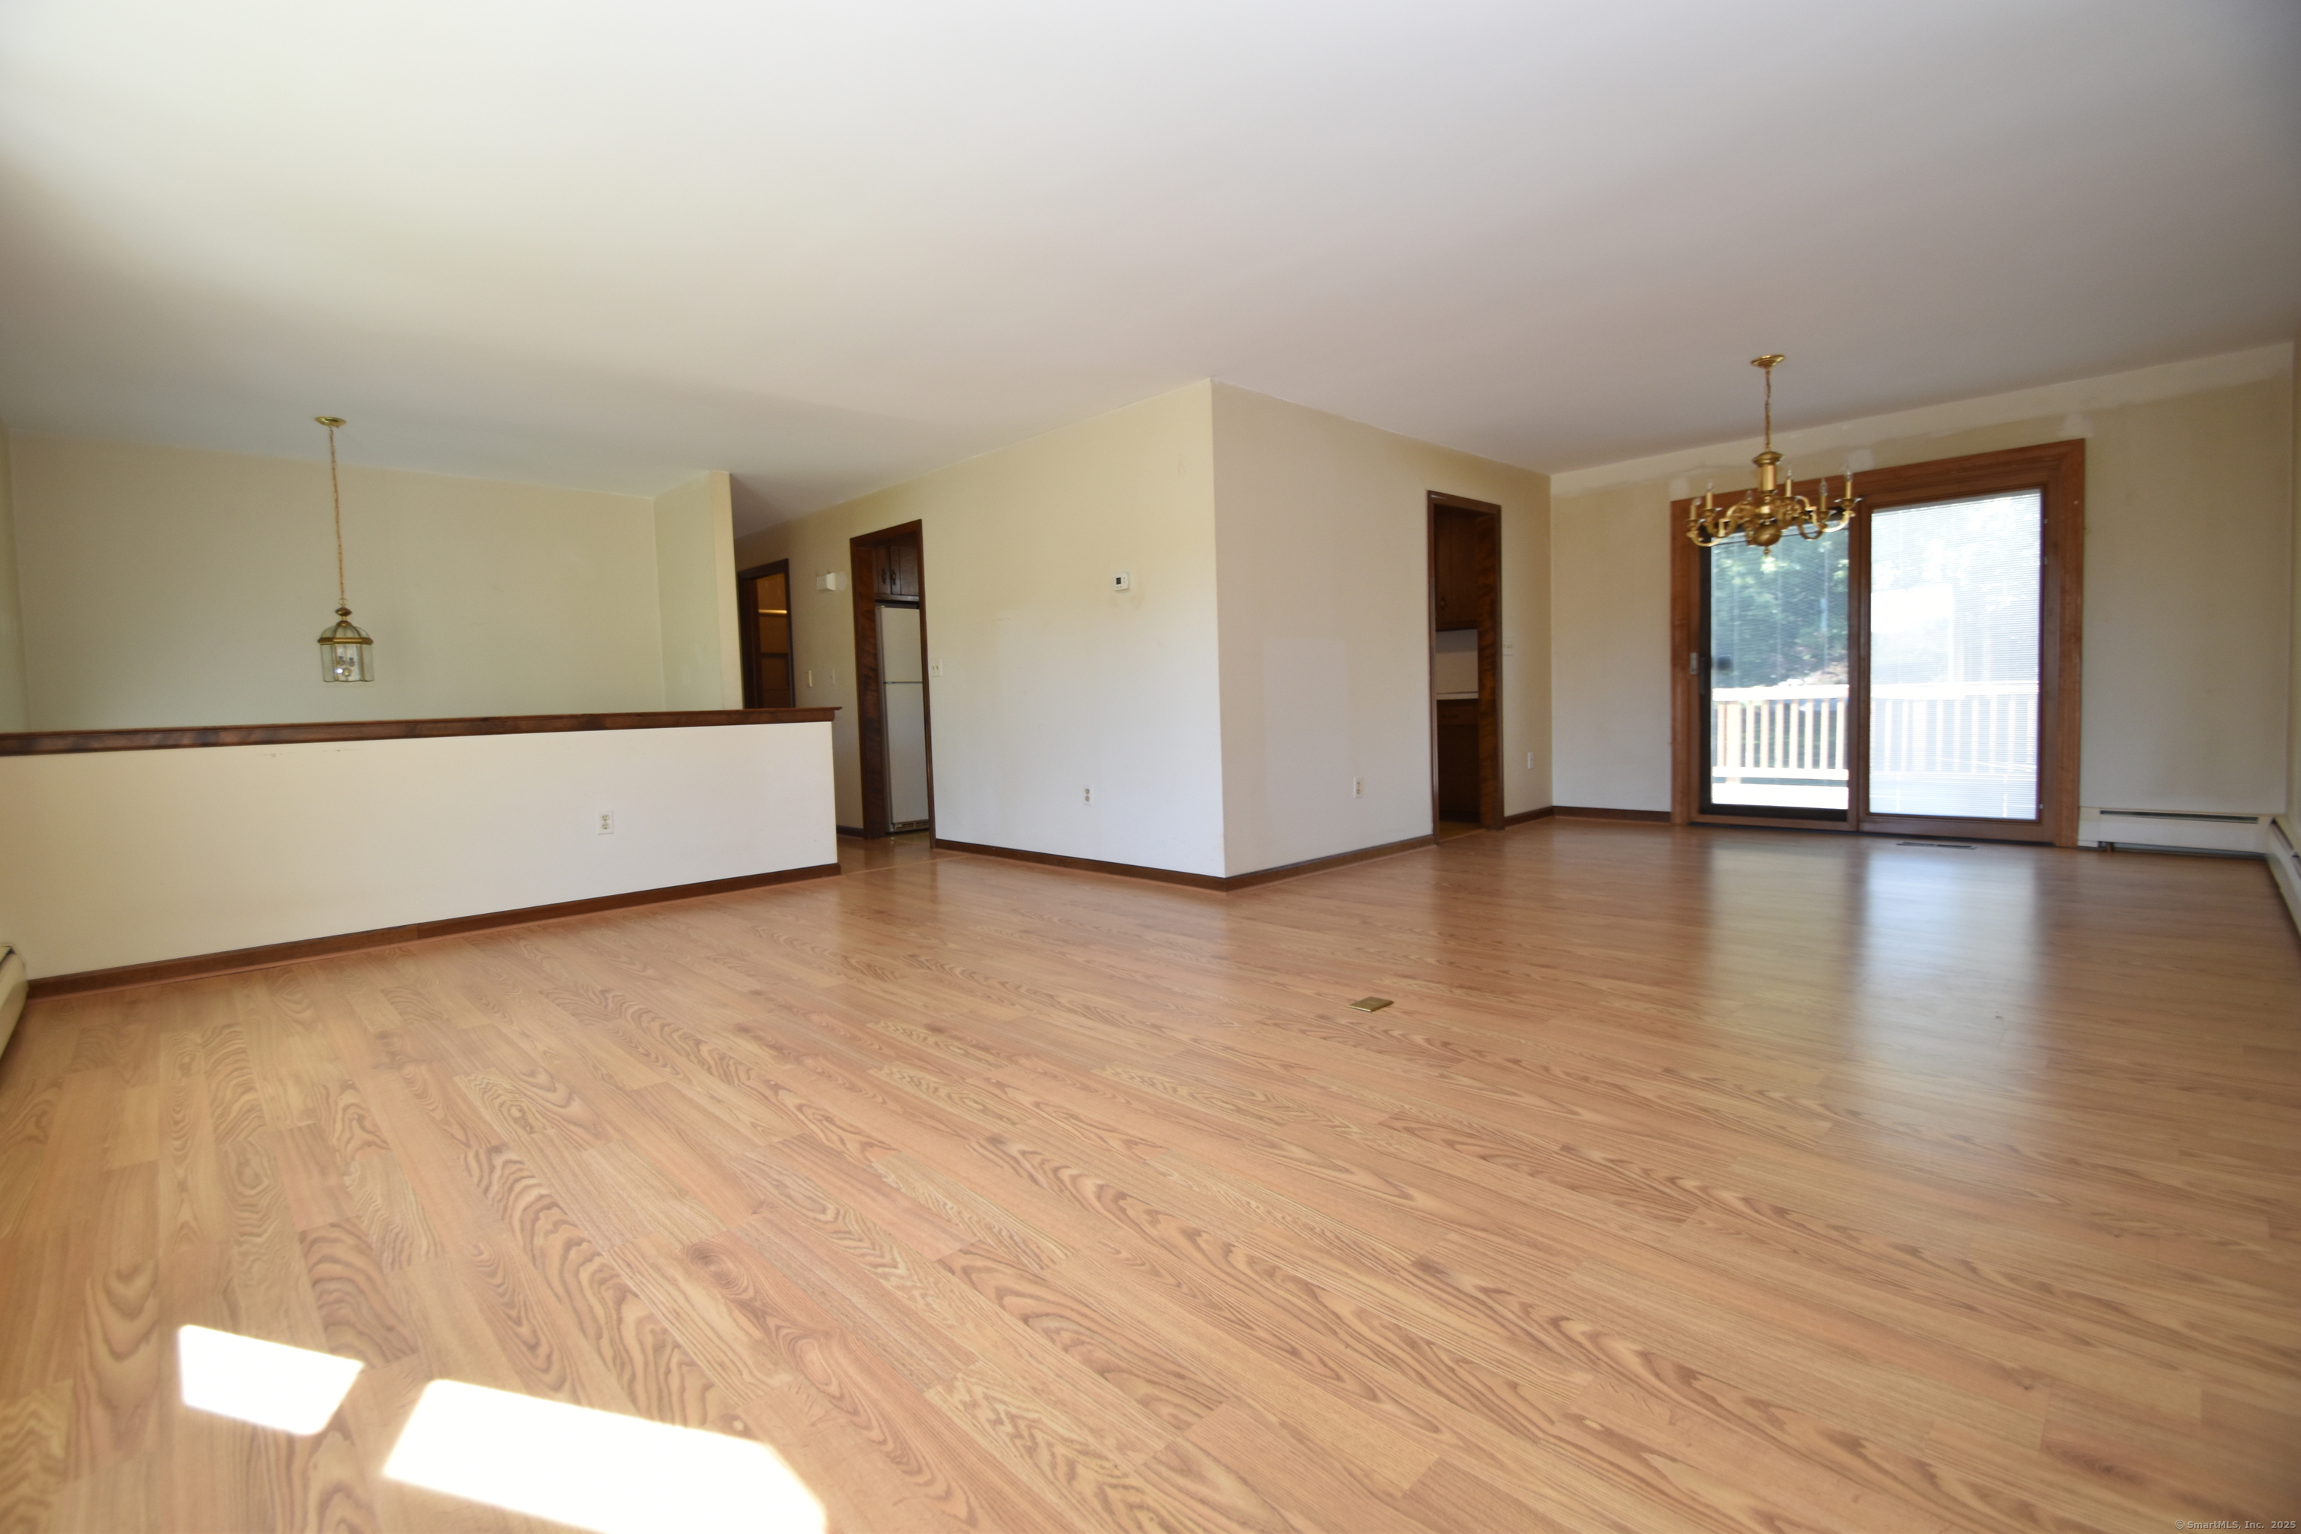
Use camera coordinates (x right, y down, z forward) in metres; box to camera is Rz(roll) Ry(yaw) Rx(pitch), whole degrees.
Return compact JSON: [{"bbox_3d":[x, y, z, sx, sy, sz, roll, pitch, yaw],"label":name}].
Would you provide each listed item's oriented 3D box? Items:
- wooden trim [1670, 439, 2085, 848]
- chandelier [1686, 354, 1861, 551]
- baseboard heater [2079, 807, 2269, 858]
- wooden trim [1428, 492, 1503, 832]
[{"bbox_3d":[4.167,-0.650,5.668,1.951,2.109,0.109,1,5,42],"label":"wooden trim"},{"bbox_3d":[2.889,-1.446,4.491,0.683,0.902,0.683,1,5,42],"label":"chandelier"},{"bbox_3d":[5.138,0.327,4.819,0.663,0.203,0.069,1,5,42],"label":"baseboard heater"},{"bbox_3d":[1.985,-0.610,6.097,0.851,2.119,0.129,-5,5,-42],"label":"wooden trim"}]

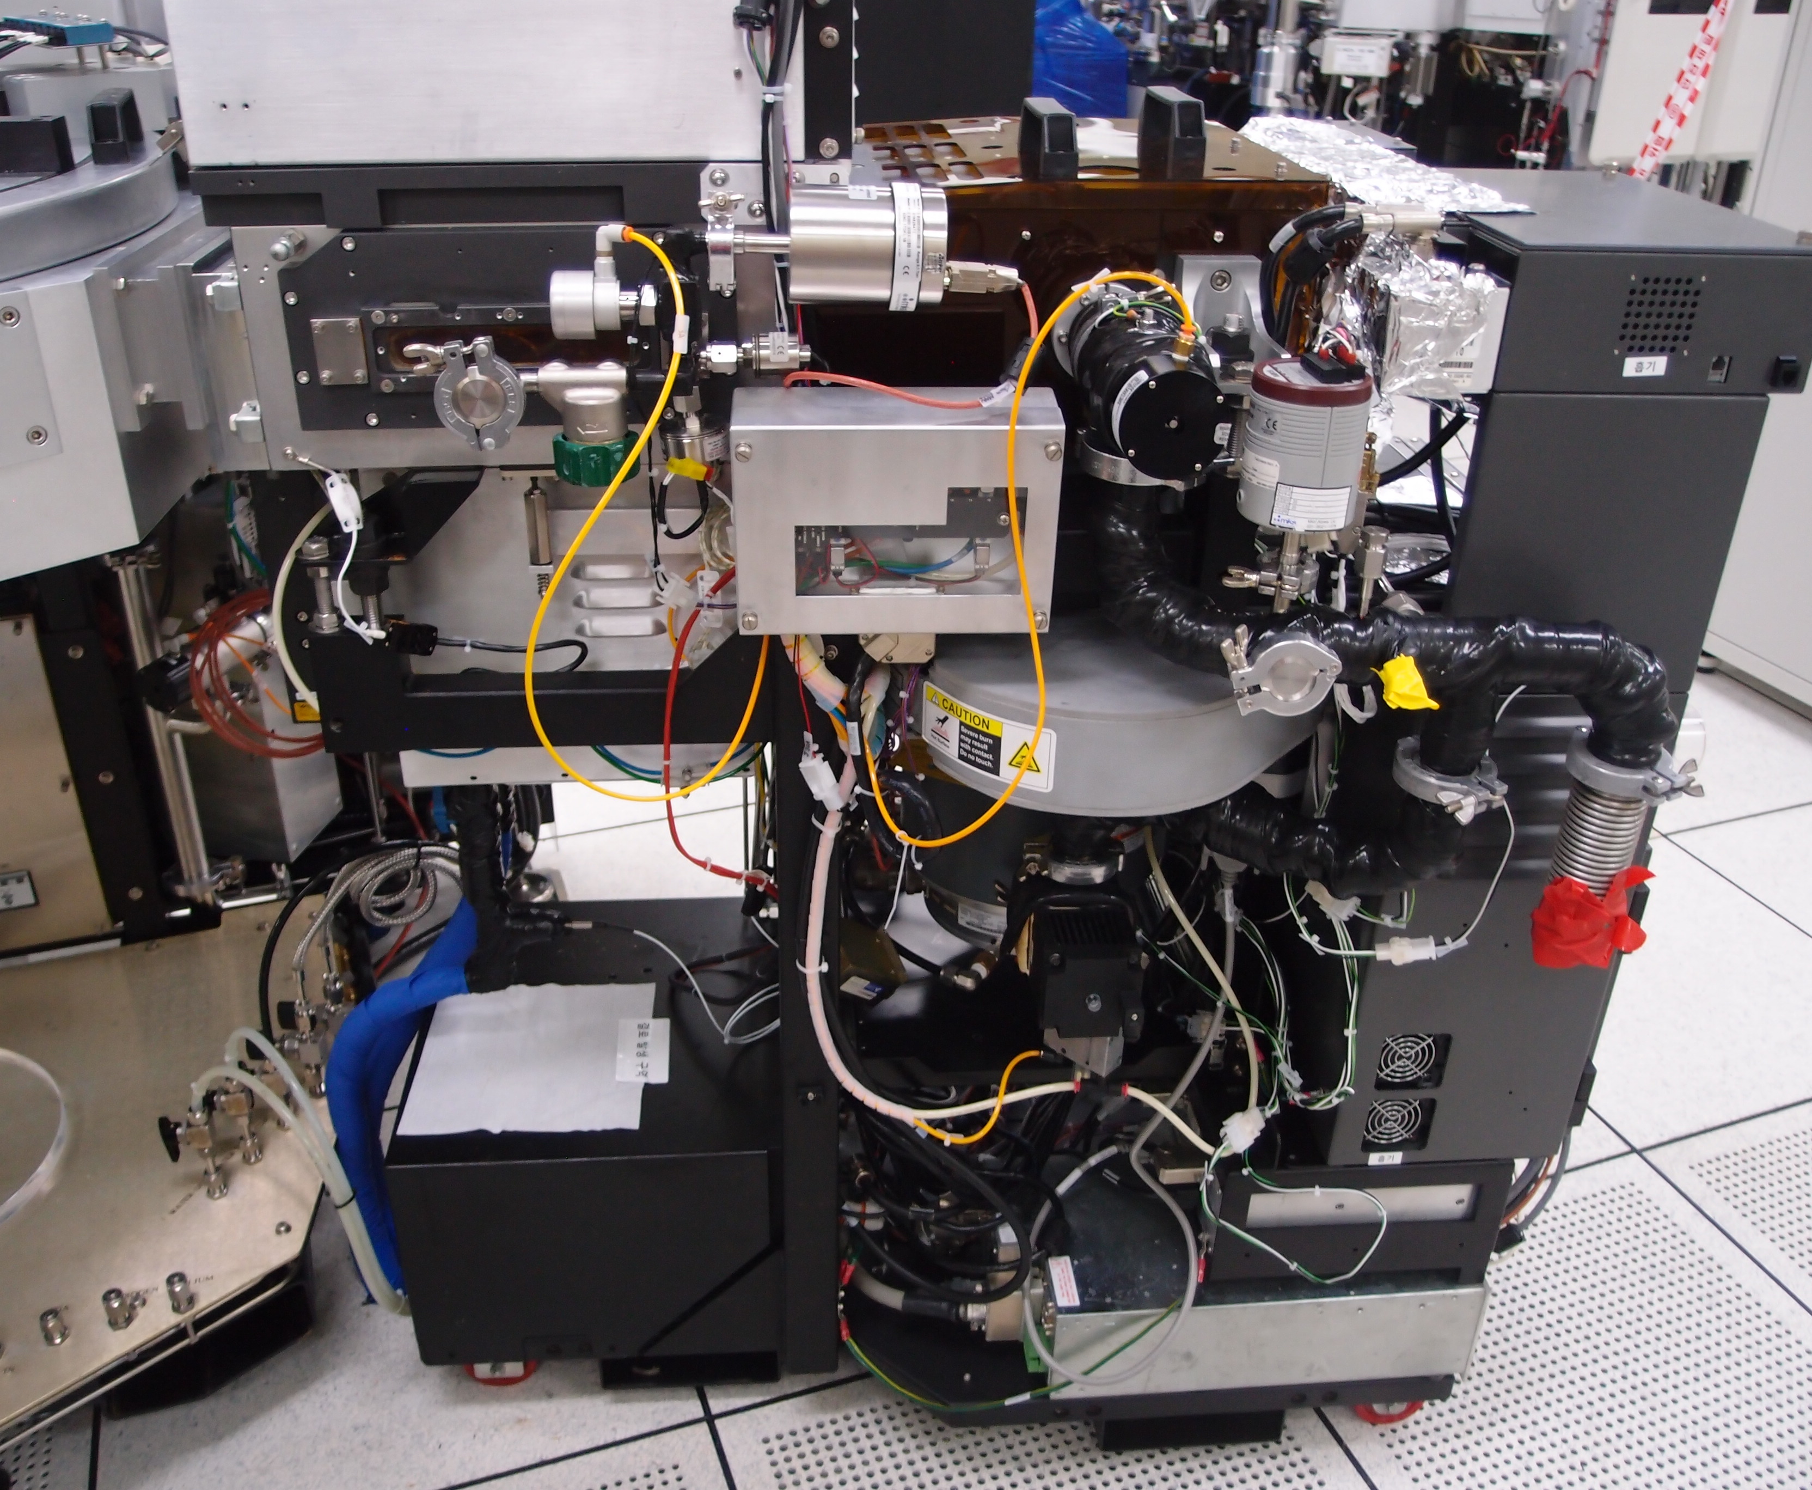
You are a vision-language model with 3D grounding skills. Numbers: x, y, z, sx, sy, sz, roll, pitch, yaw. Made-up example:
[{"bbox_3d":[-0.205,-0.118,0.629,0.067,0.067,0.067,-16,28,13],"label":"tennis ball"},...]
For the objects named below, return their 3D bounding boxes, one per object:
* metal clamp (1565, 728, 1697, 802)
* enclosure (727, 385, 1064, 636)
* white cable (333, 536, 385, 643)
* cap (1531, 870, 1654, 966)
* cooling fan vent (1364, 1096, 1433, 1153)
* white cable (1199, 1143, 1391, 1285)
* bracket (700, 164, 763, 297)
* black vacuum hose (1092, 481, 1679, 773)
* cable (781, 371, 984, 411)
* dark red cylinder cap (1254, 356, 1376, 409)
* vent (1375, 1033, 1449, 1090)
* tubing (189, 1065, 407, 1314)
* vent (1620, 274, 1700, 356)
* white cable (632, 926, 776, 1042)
[{"bbox_3d":[0.525,0.015,1.162,0.080,0.026,0.090,-15,32,-27],"label":"metal clamp"},{"bbox_3d":[-0.009,-0.170,1.167,0.226,0.153,0.095,-1,29,-4],"label":"enclosure"},{"bbox_3d":[-0.406,-0.116,1.193,0.034,0.080,0.025,-1,29,-4],"label":"white cable"},{"bbox_3d":[0.522,0.131,1.225,0.084,0.064,0.066,-1,29,-4],"label":"cap"},{"bbox_3d":[0.441,0.335,1.447,0.061,0.061,0.015,-1,29,-4],"label":"cooling fan vent"},{"bbox_3d":[0.354,0.433,1.482,0.171,0.143,0.050,-1,29,-4],"label":"white cable"},{"bbox_3d":[-0.116,-0.344,1.076,0.043,0.090,0.050,-1,29,-4],"label":"bracket"},{"bbox_3d":[0.361,-0.084,1.188,0.420,0.175,0.175,-1,29,-4],"label":"black vacuum hose"},{"bbox_3d":[-0.017,-0.256,1.162,0.146,0.023,0.050,-1,29,-4],"label":"cable"},{"bbox_3d":[0.292,-0.260,1.153,0.087,0.015,0.087,1,28,-1],"label":"dark red cylinder cap"},{"bbox_3d":[0.443,0.275,1.413,0.061,0.062,0.015,-1,29,-4],"label":"vent"},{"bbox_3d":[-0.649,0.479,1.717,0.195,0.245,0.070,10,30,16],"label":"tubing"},{"bbox_3d":[0.517,-0.296,1.105,0.052,0.052,0.010,-1,29,-4],"label":"vent"},{"bbox_3d":[-0.225,0.255,1.784,0.175,0.040,0.190,-1,29,-4],"label":"white cable"}]

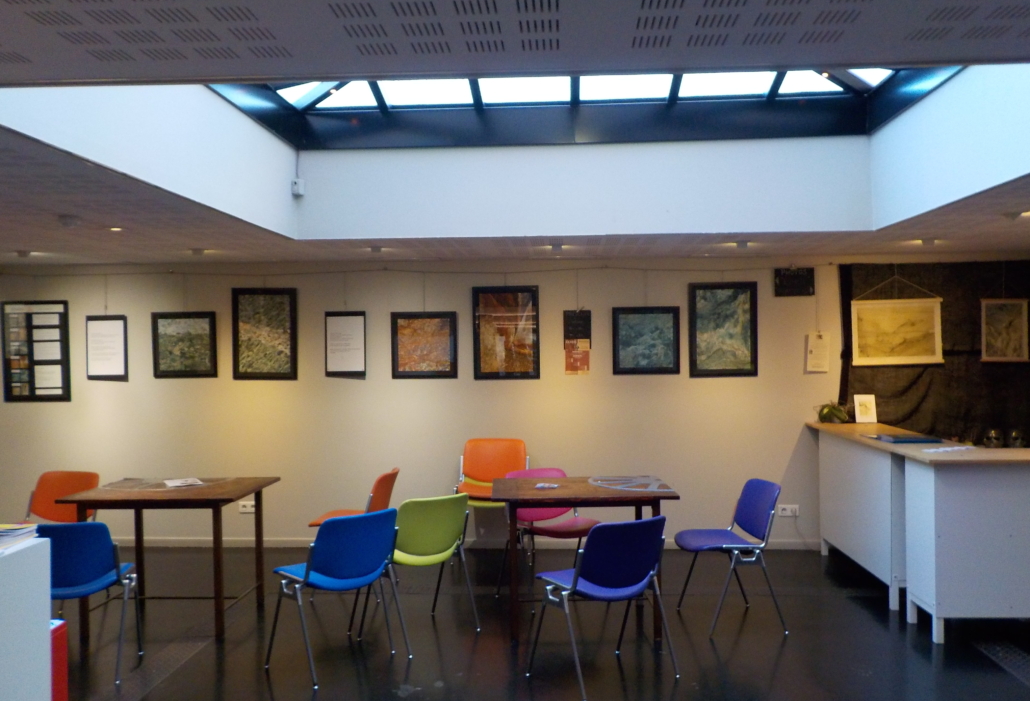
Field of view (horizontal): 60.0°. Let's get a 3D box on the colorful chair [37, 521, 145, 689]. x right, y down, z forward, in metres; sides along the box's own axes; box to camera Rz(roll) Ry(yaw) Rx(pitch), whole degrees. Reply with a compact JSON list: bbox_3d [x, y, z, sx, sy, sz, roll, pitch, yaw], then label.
[{"bbox_3d":[-2.162,1.188,4.347,0.560,0.765,0.570,-1,0,-10],"label":"colorful chair"}]

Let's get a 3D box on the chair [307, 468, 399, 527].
[{"bbox_3d":[-1.016,1.145,5.694,0.506,0.750,0.560,-1,0,5],"label":"chair"}]

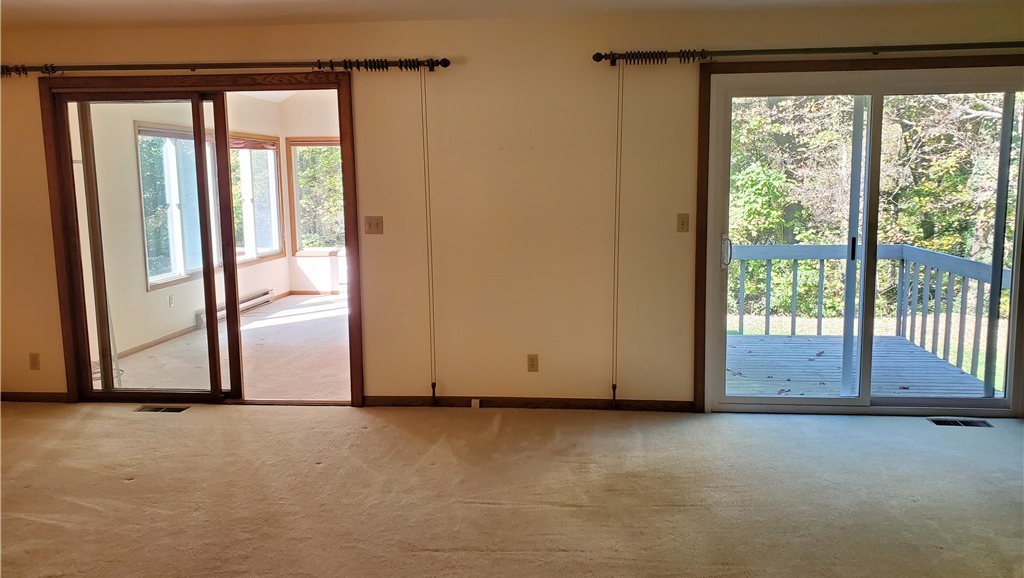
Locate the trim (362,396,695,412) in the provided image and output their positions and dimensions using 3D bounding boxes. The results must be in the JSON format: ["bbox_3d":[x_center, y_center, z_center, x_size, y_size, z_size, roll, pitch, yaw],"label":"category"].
[{"bbox_3d":[0.089,0.739,4.930,2.123,0.072,0.018,0,8,5],"label":"trim"}]

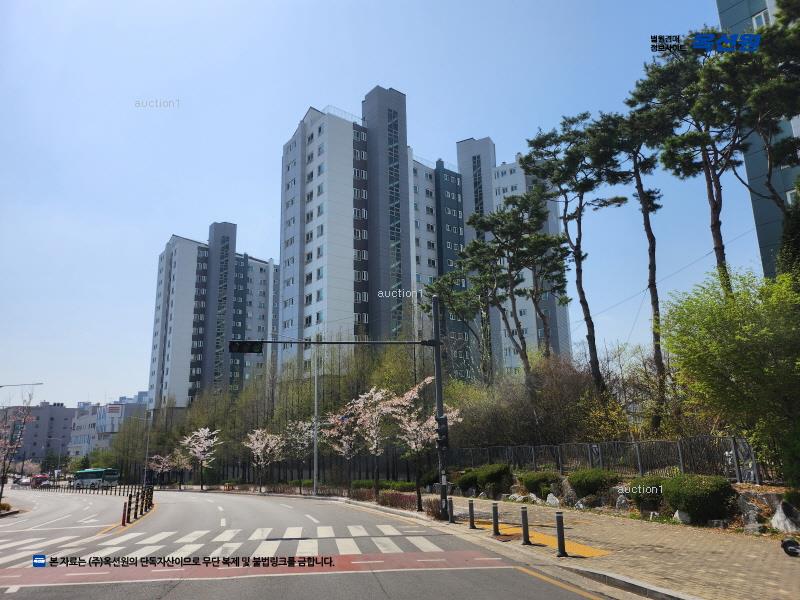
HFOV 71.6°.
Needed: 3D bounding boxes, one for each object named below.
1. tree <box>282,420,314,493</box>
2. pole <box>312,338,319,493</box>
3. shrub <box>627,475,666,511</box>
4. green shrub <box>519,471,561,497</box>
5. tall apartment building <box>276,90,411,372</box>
[{"bbox_3d":[-6.729,10.472,37.028,2.237,4.747,2.300,1,-13,-10],"label":"tree"},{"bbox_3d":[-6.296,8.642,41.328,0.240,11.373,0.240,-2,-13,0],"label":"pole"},{"bbox_3d":[7.426,5.772,16.600,1.102,0.988,1.102,-7,-14,22],"label":"shrub"},{"bbox_3d":[6.902,9.075,27.443,2.000,1.200,1.700,-2,-13,0],"label":"green shrub"},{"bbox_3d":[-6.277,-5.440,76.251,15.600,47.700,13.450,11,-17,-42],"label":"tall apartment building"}]

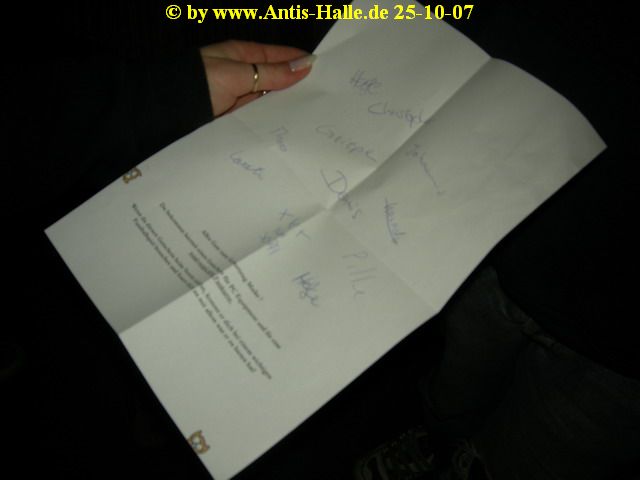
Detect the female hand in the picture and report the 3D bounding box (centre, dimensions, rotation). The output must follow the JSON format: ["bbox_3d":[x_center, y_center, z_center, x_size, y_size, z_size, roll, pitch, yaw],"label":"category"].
[{"bbox_3d":[-0.042,-0.114,0.490,0.108,0.052,0.066,-11,54,-10],"label":"female hand"}]

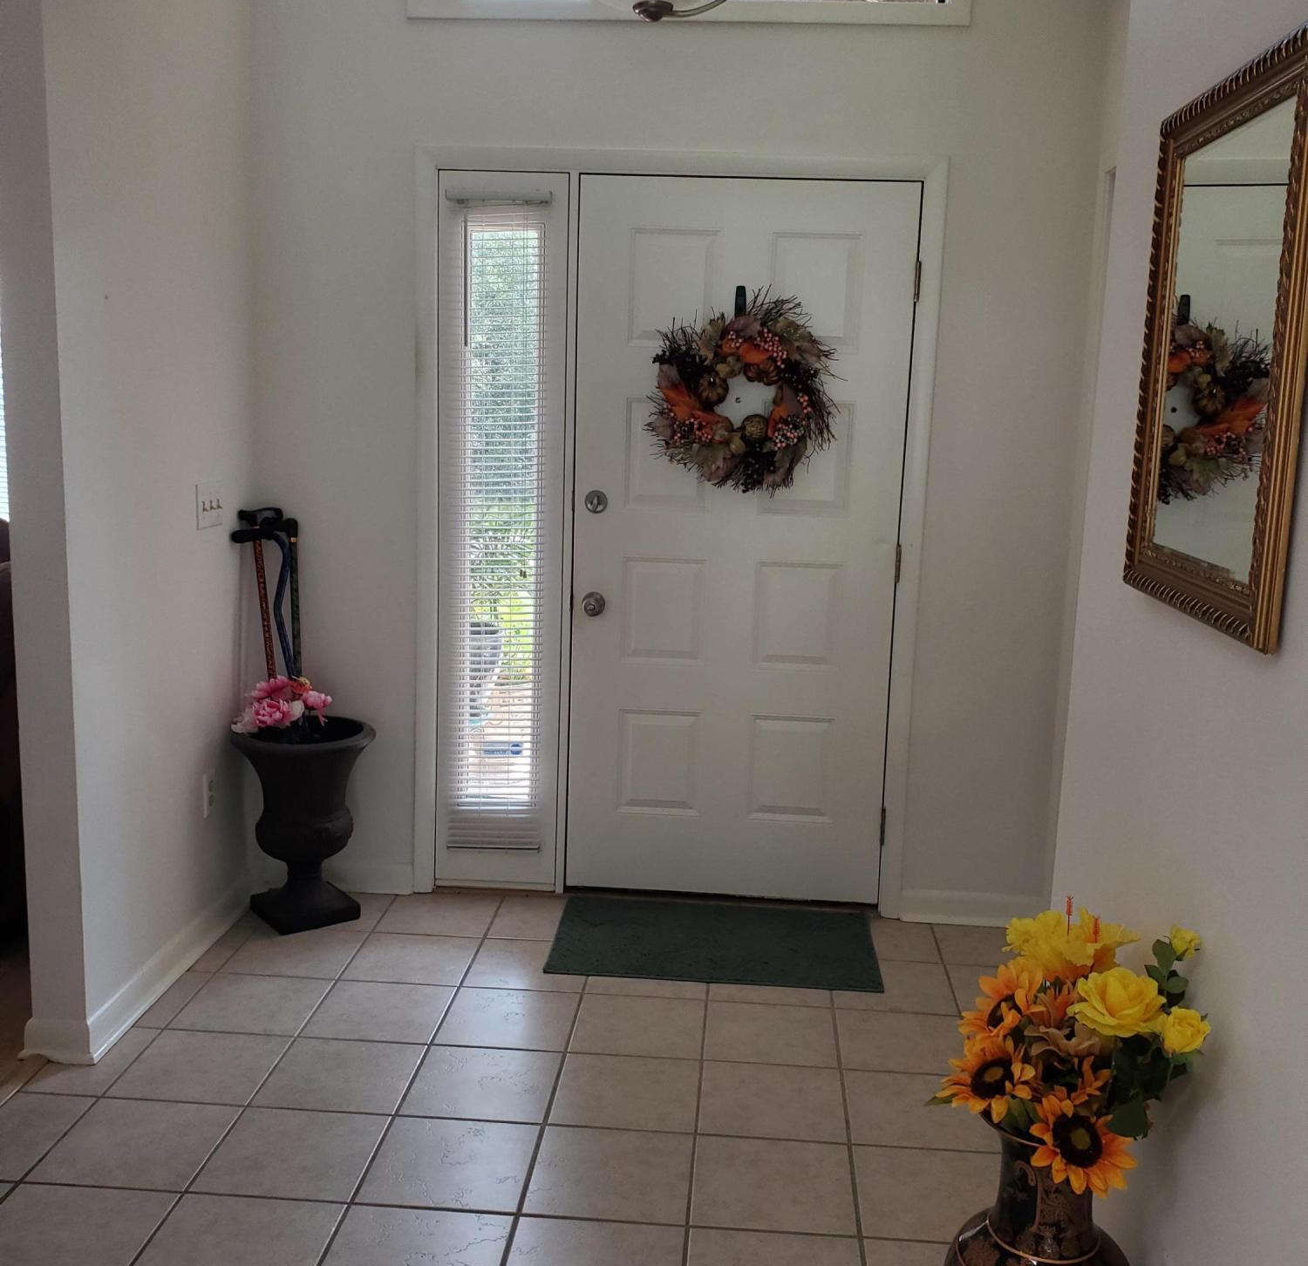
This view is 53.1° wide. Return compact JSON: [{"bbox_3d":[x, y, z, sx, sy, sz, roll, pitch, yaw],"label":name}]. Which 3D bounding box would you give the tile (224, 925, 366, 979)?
[{"bbox_3d":[-0.925,0.840,3.414,0.297,0.010,0.295,2,9,4],"label":"tile"}]

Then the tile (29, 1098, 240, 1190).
[{"bbox_3d":[-0.989,0.982,2.522,0.300,0.010,0.297,2,10,4],"label":"tile"}]

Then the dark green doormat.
[{"bbox_3d":[0.165,0.838,3.584,0.866,0.010,0.535,2,10,4],"label":"dark green doormat"}]

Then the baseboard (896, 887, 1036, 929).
[{"bbox_3d":[0.901,0.785,3.718,0.396,0.094,0.018,2,9,4],"label":"baseboard"}]

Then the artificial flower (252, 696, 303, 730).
[{"bbox_3d":[-1.018,0.215,3.539,0.140,0.095,0.120,0,10,-8],"label":"artificial flower"}]

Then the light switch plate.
[{"bbox_3d":[-1.156,-0.334,3.422,0.008,0.115,0.163,2,10,4],"label":"light switch plate"}]

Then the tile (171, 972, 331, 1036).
[{"bbox_3d":[-0.946,0.885,3.110,0.300,0.010,0.297,2,10,4],"label":"tile"}]

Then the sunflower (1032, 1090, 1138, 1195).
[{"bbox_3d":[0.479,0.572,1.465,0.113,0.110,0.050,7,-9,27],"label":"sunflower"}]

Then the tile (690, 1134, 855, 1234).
[{"bbox_3d":[0.227,1.042,2.471,0.303,0.010,0.301,2,10,4],"label":"tile"}]

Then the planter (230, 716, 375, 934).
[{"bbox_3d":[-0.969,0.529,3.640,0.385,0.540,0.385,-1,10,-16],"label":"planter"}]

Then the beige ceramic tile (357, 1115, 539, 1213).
[{"bbox_3d":[-0.383,1.006,2.481,0.300,0.010,0.297,2,10,4],"label":"beige ceramic tile"}]

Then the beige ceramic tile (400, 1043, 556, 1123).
[{"bbox_3d":[-0.361,0.958,2.780,0.297,0.010,0.295,2,9,4],"label":"beige ceramic tile"}]

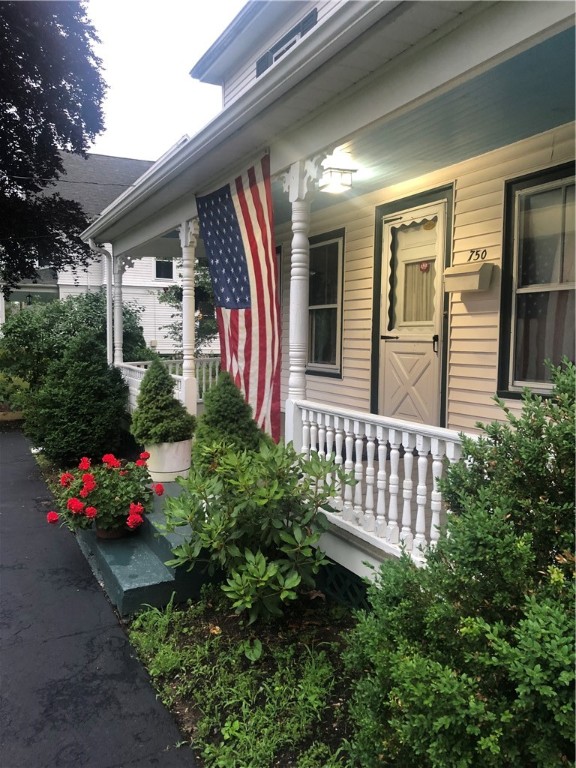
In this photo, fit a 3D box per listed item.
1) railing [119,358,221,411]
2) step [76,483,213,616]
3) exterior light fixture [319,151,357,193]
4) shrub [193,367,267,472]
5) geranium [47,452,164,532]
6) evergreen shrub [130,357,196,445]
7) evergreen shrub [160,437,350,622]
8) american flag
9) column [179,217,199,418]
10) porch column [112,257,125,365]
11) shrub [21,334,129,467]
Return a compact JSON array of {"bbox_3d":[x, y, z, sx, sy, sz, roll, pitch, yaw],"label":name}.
[{"bbox_3d":[-0.953,0.075,7.566,1.600,0.720,3.000,-2,5,-27],"label":"railing"},{"bbox_3d":[-0.968,1.061,4.728,1.040,0.360,2.200,-2,5,-27],"label":"step"},{"bbox_3d":[0.360,-1.553,4.494,0.220,0.230,0.220,-2,5,-27],"label":"exterior light fixture"},{"bbox_3d":[-0.397,0.258,4.187,0.500,0.740,0.500,1,4,0],"label":"shrub"},{"bbox_3d":[-1.298,0.836,4.481,0.720,0.520,0.760,-2,5,-27],"label":"geranium"},{"bbox_3d":[-1.061,0.129,5.335,0.540,0.740,0.540,-2,5,-27],"label":"evergreen shrub"},{"bbox_3d":[-0.212,0.840,3.576,0.900,0.920,0.950,-2,5,-27],"label":"evergreen shrub"},{"bbox_3d":[-0.415,-0.511,4.768,0.200,2.080,1.380,-2,5,-27],"label":"american flag"},{"bbox_3d":[-0.932,-0.425,5.840,0.125,2.170,0.125,-2,5,-27],"label":"column"},{"bbox_3d":[-2.309,-0.651,8.496,0.125,2.170,0.125,-2,5,-27],"label":"porch column"},{"bbox_3d":[-2.617,0.157,7.806,1.200,1.620,1.200,-2,5,-27],"label":"shrub"}]

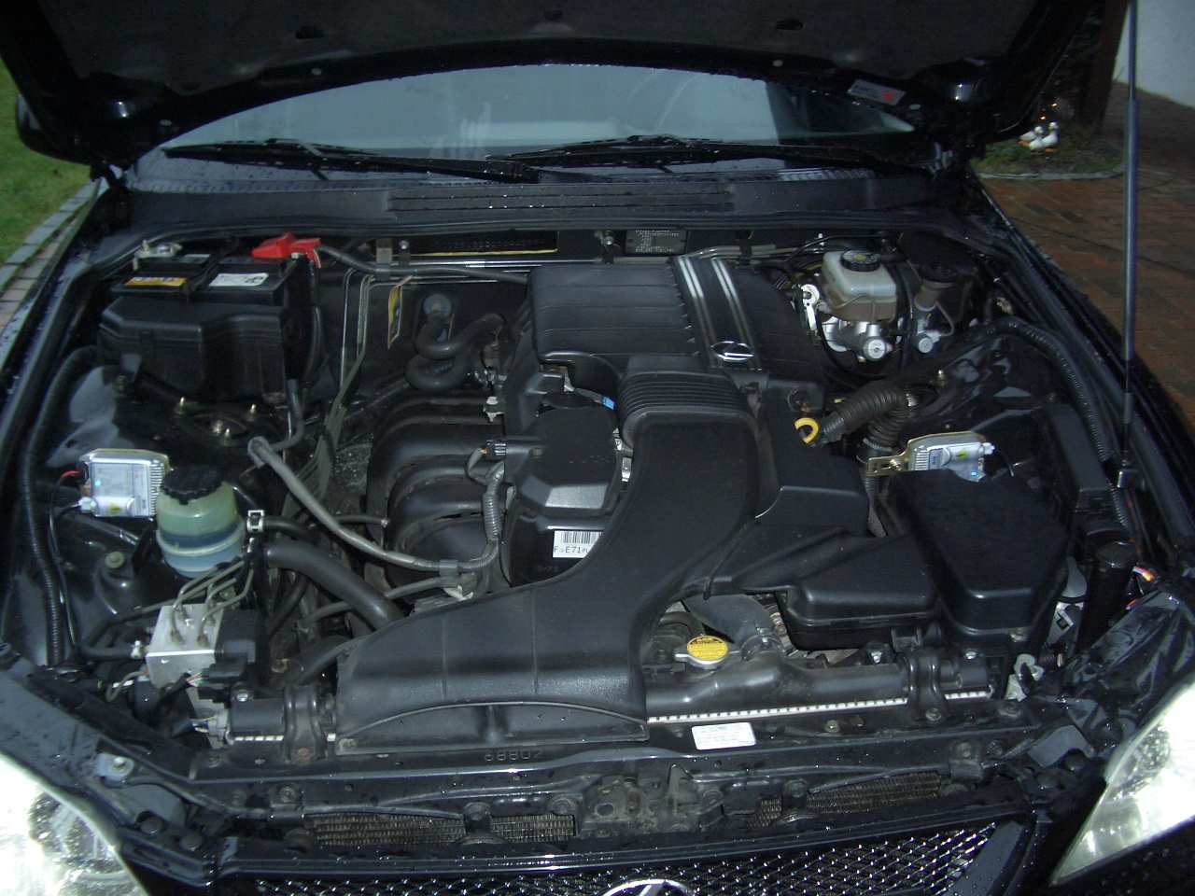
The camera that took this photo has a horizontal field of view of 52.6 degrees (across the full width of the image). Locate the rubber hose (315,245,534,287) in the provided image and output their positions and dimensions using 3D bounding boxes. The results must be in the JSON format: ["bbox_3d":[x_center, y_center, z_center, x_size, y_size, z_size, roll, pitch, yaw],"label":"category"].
[{"bbox_3d":[-0.248,-0.263,1.740,0.300,0.050,0.050,-3,30,-5],"label":"rubber hose"}]

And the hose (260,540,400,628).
[{"bbox_3d":[-0.287,0.145,1.305,0.185,0.055,0.045,18,34,28],"label":"hose"}]

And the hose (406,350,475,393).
[{"bbox_3d":[-0.215,-0.105,1.660,0.092,0.042,0.070,-3,30,-5],"label":"hose"}]

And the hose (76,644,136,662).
[{"bbox_3d":[-0.520,0.217,1.280,0.063,0.020,0.020,-3,30,-5],"label":"hose"}]

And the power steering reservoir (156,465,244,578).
[{"bbox_3d":[-0.431,0.079,1.320,0.090,0.095,0.090,-3,30,-5],"label":"power steering reservoir"}]

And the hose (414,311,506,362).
[{"bbox_3d":[-0.192,-0.157,1.690,0.120,0.045,0.085,-3,30,-5],"label":"hose"}]

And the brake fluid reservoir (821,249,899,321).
[{"bbox_3d":[0.369,-0.232,1.715,0.096,0.080,0.100,-3,30,-5],"label":"brake fluid reservoir"}]

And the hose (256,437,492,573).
[{"bbox_3d":[-0.236,0.056,1.340,0.285,0.080,0.210,-3,30,-5],"label":"hose"}]

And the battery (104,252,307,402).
[{"bbox_3d":[-0.548,-0.167,1.730,0.248,0.190,0.180,-3,30,-5],"label":"battery"}]

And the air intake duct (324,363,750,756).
[{"bbox_3d":[-0.035,0.090,1.220,0.430,0.180,0.400,-3,30,-5],"label":"air intake duct"}]

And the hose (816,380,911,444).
[{"bbox_3d":[0.330,-0.046,1.510,0.110,0.060,0.075,-3,30,-5],"label":"hose"}]

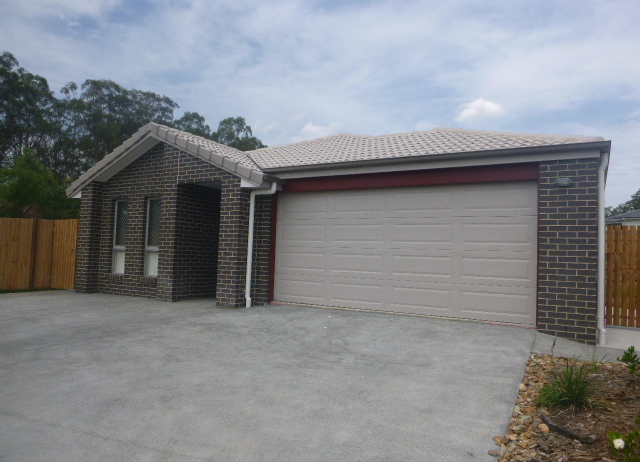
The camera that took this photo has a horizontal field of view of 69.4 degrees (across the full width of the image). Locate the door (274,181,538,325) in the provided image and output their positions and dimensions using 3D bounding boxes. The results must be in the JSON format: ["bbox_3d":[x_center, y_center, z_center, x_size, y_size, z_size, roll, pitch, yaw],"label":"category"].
[{"bbox_3d":[1.147,0.311,7.914,4.673,2.115,0.060,0,-4,30],"label":"door"}]

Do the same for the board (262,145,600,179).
[{"bbox_3d":[1.423,-1.087,7.650,5.470,0.188,0.033,0,-4,30],"label":"board"}]

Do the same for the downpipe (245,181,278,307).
[{"bbox_3d":[-1.120,0.260,8.721,0.600,2.380,0.090,0,-4,30],"label":"downpipe"}]

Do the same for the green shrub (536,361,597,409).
[{"bbox_3d":[2.267,1.421,4.250,0.520,0.400,0.480,0,-4,30],"label":"green shrub"}]

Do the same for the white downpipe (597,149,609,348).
[{"bbox_3d":[3.854,0.226,6.296,0.120,2.590,0.090,0,-4,30],"label":"white downpipe"}]

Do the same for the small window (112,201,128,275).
[{"bbox_3d":[-4.752,0.152,11.129,0.600,1.810,0.090,0,-4,30],"label":"small window"}]

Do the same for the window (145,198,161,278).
[{"bbox_3d":[-3.753,0.155,10.550,0.600,1.810,0.090,0,-4,30],"label":"window"}]

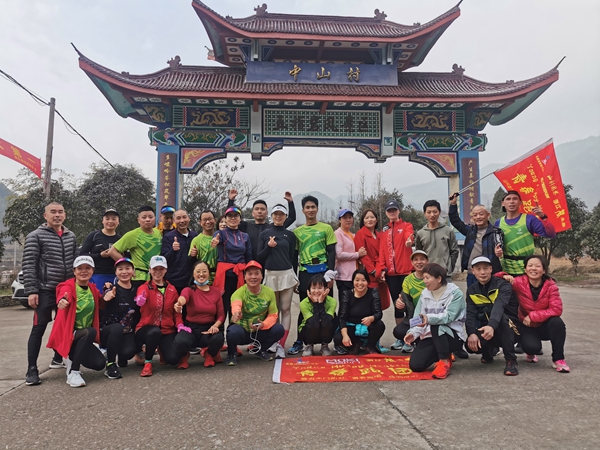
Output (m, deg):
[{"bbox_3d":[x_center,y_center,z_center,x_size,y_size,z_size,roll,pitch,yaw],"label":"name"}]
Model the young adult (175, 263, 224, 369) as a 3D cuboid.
[{"bbox_3d":[-0.976,0.828,4.500,0.480,0.970,0.660,1,-5,-9],"label":"young adult"}]

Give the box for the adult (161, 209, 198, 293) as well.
[{"bbox_3d":[-1.417,0.613,5.550,0.470,1.610,0.380,1,-3,-11],"label":"adult"}]

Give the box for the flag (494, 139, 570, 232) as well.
[{"bbox_3d":[2.807,-0.453,5.650,0.930,1.130,0.300,0,-3,0],"label":"flag"}]

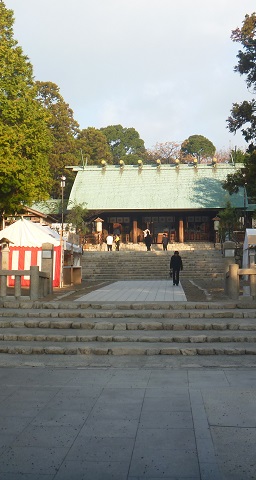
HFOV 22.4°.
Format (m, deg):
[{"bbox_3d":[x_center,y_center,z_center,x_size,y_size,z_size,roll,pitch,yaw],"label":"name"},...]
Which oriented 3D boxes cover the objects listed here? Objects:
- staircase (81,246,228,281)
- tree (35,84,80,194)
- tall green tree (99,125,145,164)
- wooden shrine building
[{"bbox_3d":[1.525,1.495,38.700,9.000,1.750,4.300,0,-2,4],"label":"staircase"},{"bbox_3d":[-7.425,-6.946,62.000,6.300,16.500,6.300,0,-2,4],"label":"tree"},{"bbox_3d":[-0.612,-7.820,88.000,8.000,16.500,8.000,0,-2,4],"label":"tall green tree"},{"bbox_3d":[2.803,-3.209,58.500,15.300,7.700,11.000,0,-2,4],"label":"wooden shrine building"}]

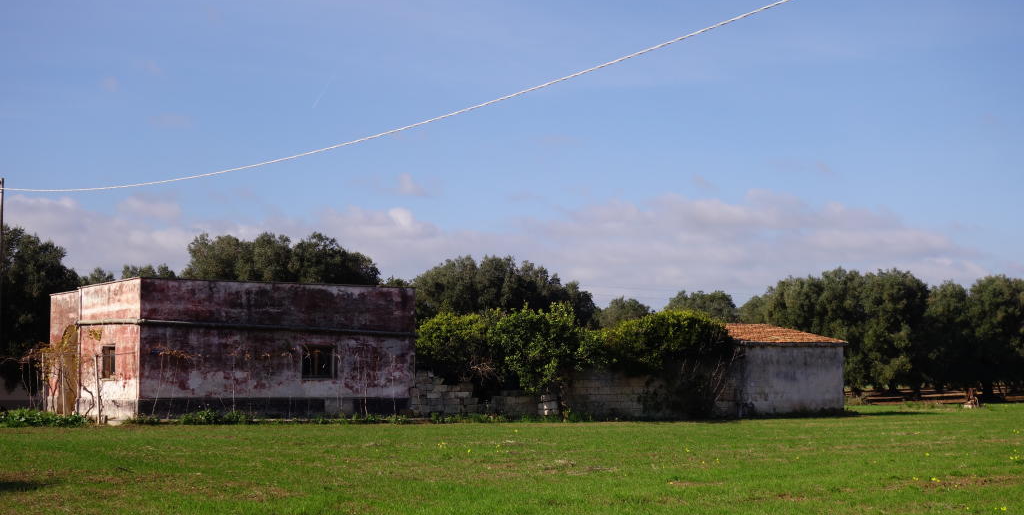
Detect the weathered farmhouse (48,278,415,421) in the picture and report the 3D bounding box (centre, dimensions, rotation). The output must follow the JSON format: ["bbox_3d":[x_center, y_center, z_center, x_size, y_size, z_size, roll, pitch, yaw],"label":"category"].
[{"bbox_3d":[-11.520,3.830,58.160,10.750,4.950,12.200,3,-6,-31],"label":"weathered farmhouse"}]

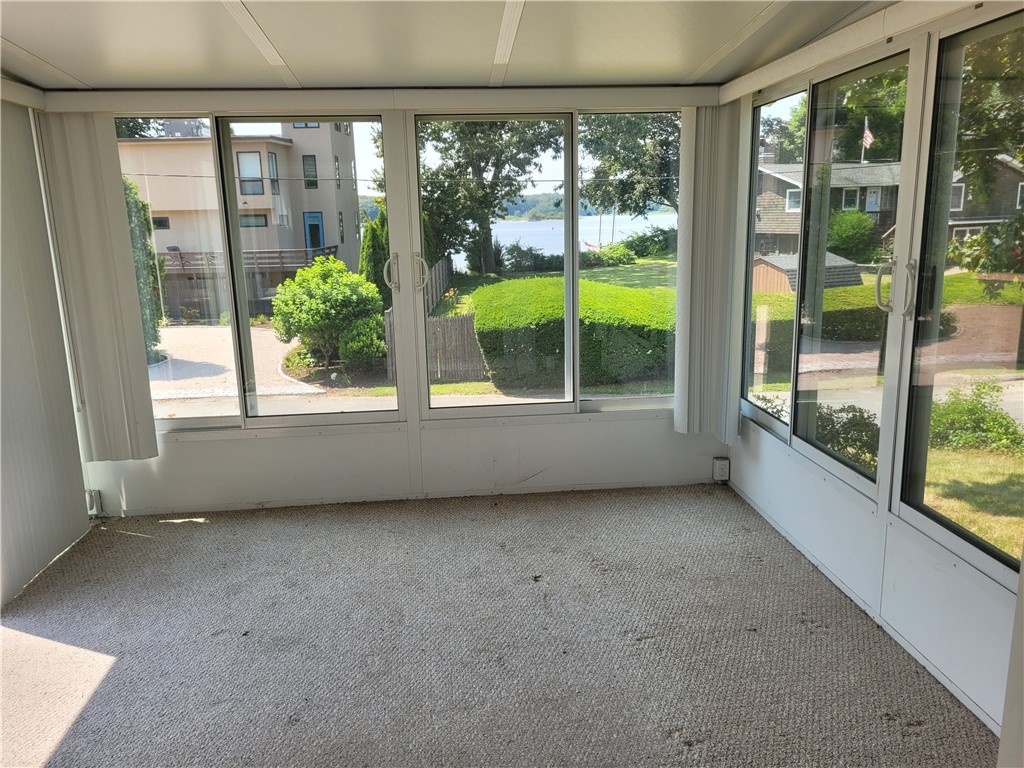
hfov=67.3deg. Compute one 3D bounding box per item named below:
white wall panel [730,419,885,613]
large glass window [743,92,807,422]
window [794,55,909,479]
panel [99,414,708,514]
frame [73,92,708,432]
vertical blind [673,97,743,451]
[{"bbox_3d":[1.252,0.490,3.434,0.043,0.409,1.486,-2,12,-5],"label":"white wall panel"},{"bbox_3d":[1.220,-0.565,3.588,0.038,1.464,0.624,-2,12,-5],"label":"large glass window"},{"bbox_3d":[1.266,-0.419,2.909,0.038,1.464,0.681,-2,12,-5],"label":"window"},{"bbox_3d":[-0.508,0.407,4.060,3.349,0.413,0.049,-2,12,-5],"label":"panel"},{"bbox_3d":[-0.547,-0.571,3.836,3.299,1.567,0.080,-2,12,-5],"label":"frame"},{"bbox_3d":[0.967,-0.534,3.817,0.290,1.653,0.174,-2,12,-5],"label":"vertical blind"}]

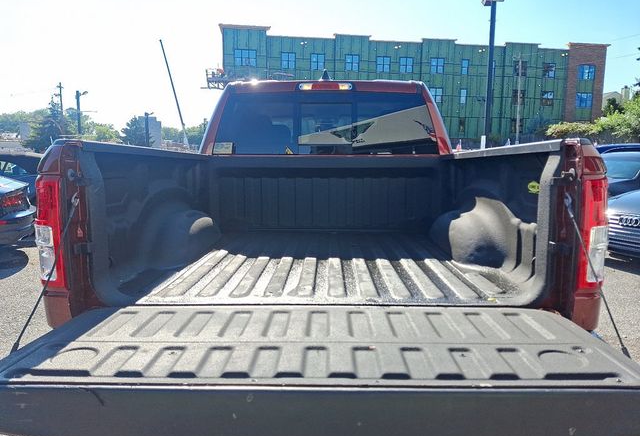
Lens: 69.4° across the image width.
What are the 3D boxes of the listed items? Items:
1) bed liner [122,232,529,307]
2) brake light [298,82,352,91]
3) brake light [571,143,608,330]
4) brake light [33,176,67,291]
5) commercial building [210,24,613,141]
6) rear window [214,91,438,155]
[{"bbox_3d":[0.015,0.180,2.356,1.290,0.080,1.700,0,7,0],"label":"bed liner"},{"bbox_3d":[0.040,-0.954,3.353,0.400,0.060,0.050,0,7,0],"label":"brake light"},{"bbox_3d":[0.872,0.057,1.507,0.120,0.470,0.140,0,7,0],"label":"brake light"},{"bbox_3d":[-0.872,0.042,1.505,0.115,0.365,0.125,0,7,0],"label":"brake light"},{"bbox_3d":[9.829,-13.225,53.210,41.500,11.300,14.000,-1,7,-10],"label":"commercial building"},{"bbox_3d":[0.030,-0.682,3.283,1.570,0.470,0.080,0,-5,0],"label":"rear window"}]

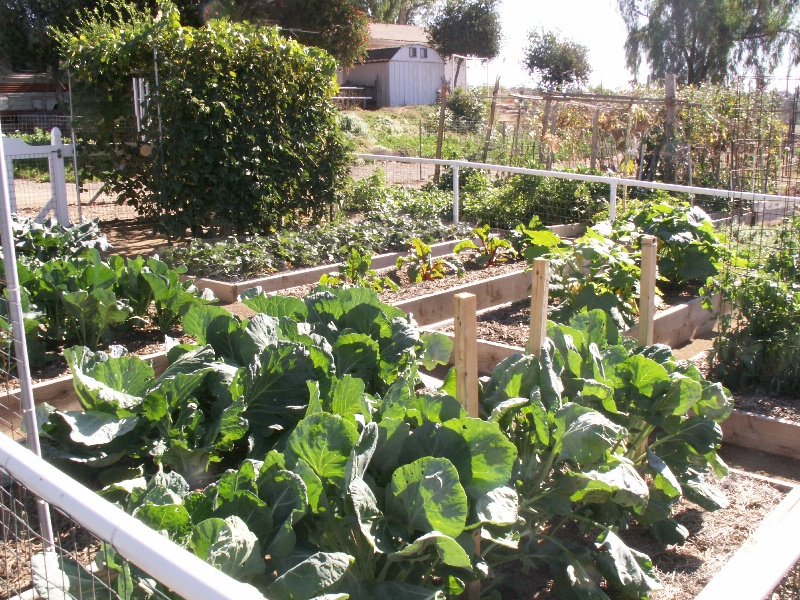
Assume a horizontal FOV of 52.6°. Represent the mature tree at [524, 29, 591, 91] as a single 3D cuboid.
[{"bbox_3d":[7.494,-10.697,37.828,2.986,3.667,2.986,4,14,10],"label":"mature tree"}]

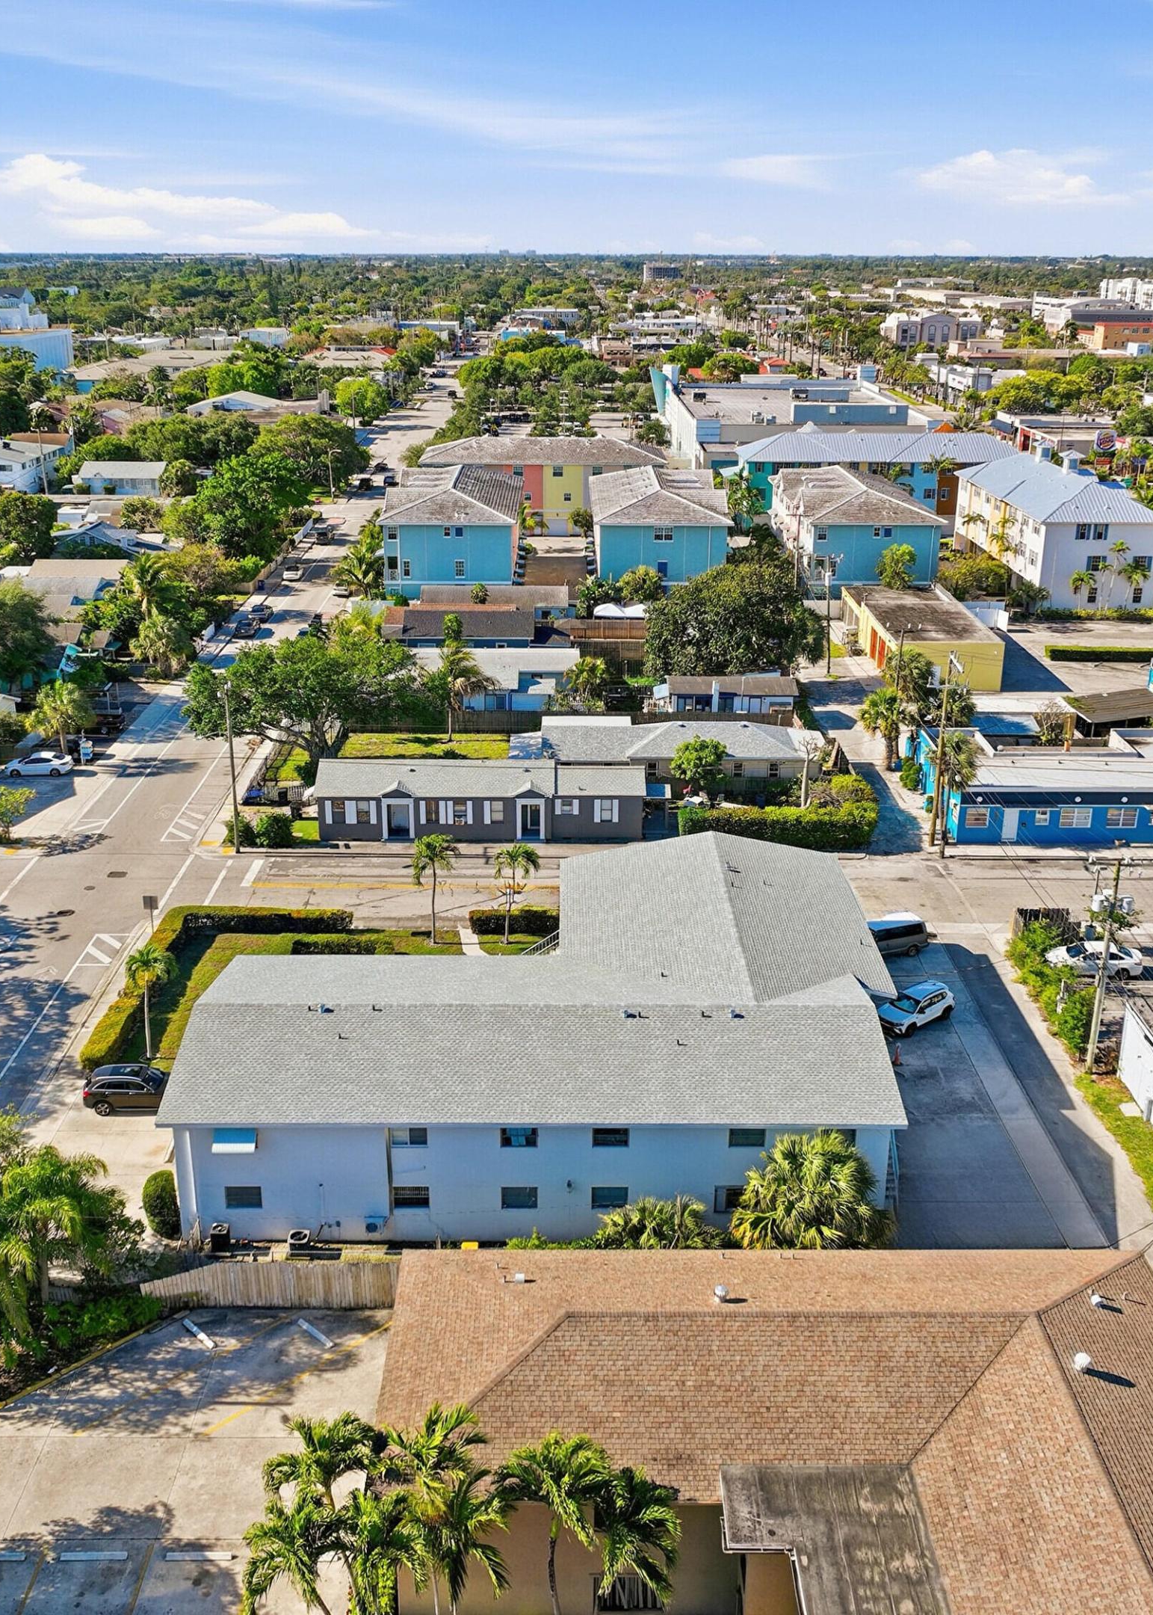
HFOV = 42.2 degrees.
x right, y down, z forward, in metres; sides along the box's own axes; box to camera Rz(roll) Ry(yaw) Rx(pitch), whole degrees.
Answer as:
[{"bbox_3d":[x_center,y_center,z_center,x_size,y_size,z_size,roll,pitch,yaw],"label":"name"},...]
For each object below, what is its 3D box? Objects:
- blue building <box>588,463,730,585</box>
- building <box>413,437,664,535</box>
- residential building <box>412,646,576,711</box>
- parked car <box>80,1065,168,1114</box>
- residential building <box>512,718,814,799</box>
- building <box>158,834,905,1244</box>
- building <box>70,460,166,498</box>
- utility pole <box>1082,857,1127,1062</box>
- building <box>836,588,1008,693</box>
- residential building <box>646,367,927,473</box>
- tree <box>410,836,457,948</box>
[{"bbox_3d":[8.814,-31.114,166.740,14.300,11.100,31.800,0,20,0],"label":"blue building"},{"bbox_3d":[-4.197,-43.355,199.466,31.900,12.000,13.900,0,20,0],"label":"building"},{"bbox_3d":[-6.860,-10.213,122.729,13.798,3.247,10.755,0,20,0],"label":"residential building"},{"bbox_3d":[-18.993,12.218,64.920,4.700,1.660,1.900,0,20,0],"label":"parked car"},{"bbox_3d":[6.685,-3.808,104.977,19.581,3.652,8.725,0,20,0],"label":"residential building"},{"bbox_3d":[-0.781,8.856,66.898,29.100,6.700,25.800,0,20,0],"label":"building"},{"bbox_3d":[-68.201,-49.835,224.836,11.700,4.400,9.000,0,20,0],"label":"building"},{"bbox_3d":[23.029,6.965,65.119,1.900,10.150,1.000,0,20,0],"label":"utility pole"},{"bbox_3d":[30.447,-15.478,133.693,9.800,4.300,22.200,0,20,0],"label":"building"},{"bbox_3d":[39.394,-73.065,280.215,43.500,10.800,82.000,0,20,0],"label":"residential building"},{"bbox_3d":[-7.463,4.272,77.811,2.300,6.150,2.400,0,20,0],"label":"tree"}]

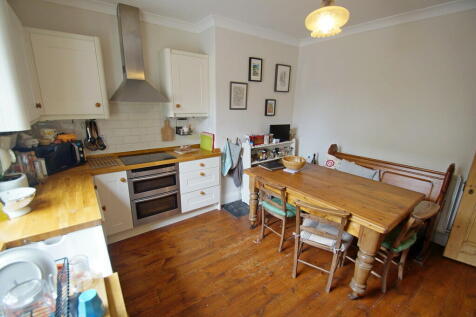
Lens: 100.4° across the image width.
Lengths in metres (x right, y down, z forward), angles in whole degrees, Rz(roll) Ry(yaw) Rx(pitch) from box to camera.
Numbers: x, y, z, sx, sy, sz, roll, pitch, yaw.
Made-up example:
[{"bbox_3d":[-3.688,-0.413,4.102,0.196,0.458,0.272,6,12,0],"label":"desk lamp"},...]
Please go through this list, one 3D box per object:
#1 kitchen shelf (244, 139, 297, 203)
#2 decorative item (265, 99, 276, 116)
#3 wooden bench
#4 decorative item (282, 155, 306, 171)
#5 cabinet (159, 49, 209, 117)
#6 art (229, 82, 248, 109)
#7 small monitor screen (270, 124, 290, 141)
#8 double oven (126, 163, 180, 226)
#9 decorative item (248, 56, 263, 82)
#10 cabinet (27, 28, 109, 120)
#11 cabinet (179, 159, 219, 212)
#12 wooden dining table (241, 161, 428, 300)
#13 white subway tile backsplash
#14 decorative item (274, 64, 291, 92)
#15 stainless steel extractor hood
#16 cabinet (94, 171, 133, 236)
[{"bbox_3d":[0.551,0.174,3.547,1.035,1.030,0.265,-10,18,-35],"label":"kitchen shelf"},{"bbox_3d":[0.564,-0.875,3.442,0.230,0.277,0.030,-10,18,-35],"label":"decorative item"},{"bbox_3d":[1.698,0.439,2.561,0.560,0.990,1.320,-10,17,-36],"label":"wooden bench"},{"bbox_3d":[0.768,0.070,2.680,0.310,0.120,0.310,0,14,0],"label":"decorative item"},{"bbox_3d":[-0.729,-1.020,2.801,0.520,0.805,0.340,-10,18,-35],"label":"cabinet"},{"bbox_3d":[0.032,-0.951,3.078,0.335,0.395,0.025,-10,17,-36],"label":"art"},{"bbox_3d":[0.777,-0.442,3.610,0.510,0.330,0.080,-8,16,-30],"label":"small monitor screen"},{"bbox_3d":[-1.166,0.391,2.682,0.610,0.718,0.560,-10,18,-35],"label":"double oven"},{"bbox_3d":[0.274,-1.368,3.085,0.247,0.340,0.030,-10,18,-35],"label":"decorative item"},{"bbox_3d":[-1.772,-0.843,2.116,0.570,0.820,0.350,-10,17,-36],"label":"cabinet"},{"bbox_3d":[-0.677,0.308,3.037,0.600,0.728,0.570,-10,18,-35],"label":"cabinet"},{"bbox_3d":[0.933,0.635,2.337,1.005,0.775,1.540,-10,18,-35],"label":"wooden dining table"},{"bbox_3d":[-1.402,-0.426,2.728,2.050,0.660,0.020,-10,17,-36],"label":"white subway tile backsplash"},{"bbox_3d":[0.787,-1.385,3.469,0.345,0.440,0.030,-10,18,-35],"label":"decorative item"},{"bbox_3d":[-1.213,-1.184,2.292,0.600,1.010,0.490,-10,18,-35],"label":"stainless steel extractor hood"},{"bbox_3d":[-1.534,0.434,2.457,0.310,0.730,0.580,-10,17,-36],"label":"cabinet"}]

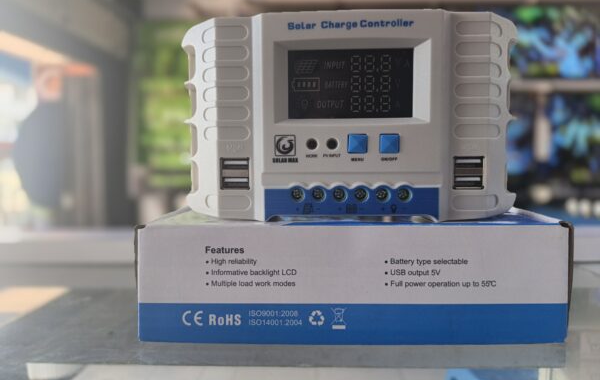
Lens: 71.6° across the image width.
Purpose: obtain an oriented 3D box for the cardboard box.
[{"bbox_3d":[0.024,0.039,0.243,0.193,0.053,0.112,0,4,2],"label":"cardboard box"}]

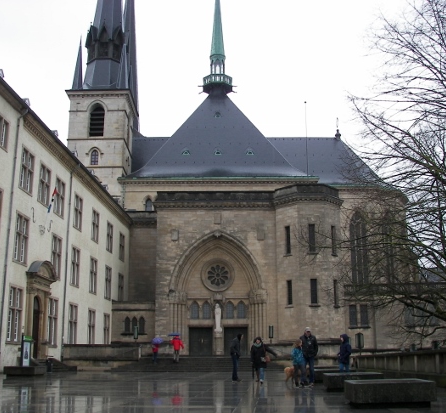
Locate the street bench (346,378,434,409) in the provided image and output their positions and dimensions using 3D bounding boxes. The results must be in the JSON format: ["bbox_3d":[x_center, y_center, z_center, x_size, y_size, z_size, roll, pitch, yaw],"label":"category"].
[{"bbox_3d":[3.001,3.414,10.418,1.380,0.430,1.150,-1,-15,3],"label":"street bench"}]

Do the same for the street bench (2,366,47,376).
[{"bbox_3d":[-9.440,7.867,27.207,1.420,0.430,1.150,-1,-15,4],"label":"street bench"}]

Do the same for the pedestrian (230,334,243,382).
[{"bbox_3d":[0.468,5.702,21.558,0.420,1.720,0.480,1,-16,-8],"label":"pedestrian"}]

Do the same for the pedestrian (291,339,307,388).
[{"bbox_3d":[2.285,4.749,17.381,0.420,1.430,0.450,-5,-15,17],"label":"pedestrian"}]

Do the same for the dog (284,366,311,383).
[{"bbox_3d":[2.610,5.892,20.052,0.900,0.528,0.300,1,-15,-6],"label":"dog"}]

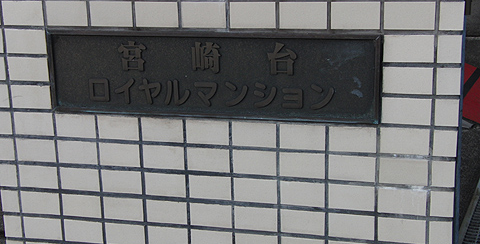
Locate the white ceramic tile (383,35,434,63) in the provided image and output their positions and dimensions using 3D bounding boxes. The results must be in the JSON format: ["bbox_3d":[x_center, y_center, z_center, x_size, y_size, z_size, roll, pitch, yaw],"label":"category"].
[{"bbox_3d":[0.365,-0.162,1.729,0.108,0.060,0.010,2,15,15],"label":"white ceramic tile"}]

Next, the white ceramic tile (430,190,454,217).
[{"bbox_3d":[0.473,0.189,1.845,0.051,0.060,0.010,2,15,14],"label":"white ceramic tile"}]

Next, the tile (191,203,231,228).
[{"bbox_3d":[-0.071,0.230,1.962,0.108,0.060,0.010,2,15,14],"label":"tile"}]

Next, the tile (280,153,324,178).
[{"bbox_3d":[0.148,0.101,1.845,0.108,0.061,0.010,2,15,15],"label":"tile"}]

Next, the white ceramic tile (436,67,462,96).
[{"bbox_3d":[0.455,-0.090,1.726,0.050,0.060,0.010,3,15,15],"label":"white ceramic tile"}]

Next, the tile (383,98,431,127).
[{"bbox_3d":[0.369,-0.025,1.765,0.108,0.060,0.010,2,15,15],"label":"tile"}]

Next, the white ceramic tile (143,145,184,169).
[{"bbox_3d":[-0.185,0.085,1.931,0.108,0.061,0.010,2,15,15],"label":"white ceramic tile"}]

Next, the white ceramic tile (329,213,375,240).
[{"bbox_3d":[0.263,0.245,1.869,0.108,0.060,0.010,3,15,15],"label":"white ceramic tile"}]

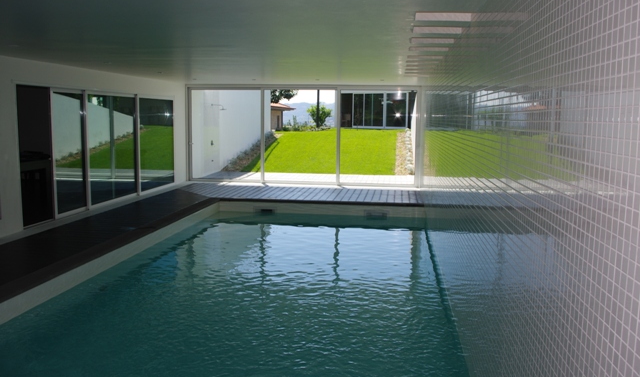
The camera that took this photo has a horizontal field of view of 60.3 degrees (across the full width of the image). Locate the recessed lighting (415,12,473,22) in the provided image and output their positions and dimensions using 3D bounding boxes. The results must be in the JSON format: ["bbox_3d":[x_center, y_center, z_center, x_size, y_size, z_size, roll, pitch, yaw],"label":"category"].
[{"bbox_3d":[0.937,-1.317,4.130,0.430,0.060,0.370,2,7,8],"label":"recessed lighting"}]

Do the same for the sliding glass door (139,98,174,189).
[{"bbox_3d":[-3.692,-1.016,12.514,0.070,2.070,1.890,2,7,8],"label":"sliding glass door"}]

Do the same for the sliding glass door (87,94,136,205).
[{"bbox_3d":[-3.982,-0.779,10.650,0.070,2.070,1.910,2,7,8],"label":"sliding glass door"}]

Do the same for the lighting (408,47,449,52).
[{"bbox_3d":[1.216,-1.563,6.074,0.430,0.060,0.320,2,7,8],"label":"lighting"}]

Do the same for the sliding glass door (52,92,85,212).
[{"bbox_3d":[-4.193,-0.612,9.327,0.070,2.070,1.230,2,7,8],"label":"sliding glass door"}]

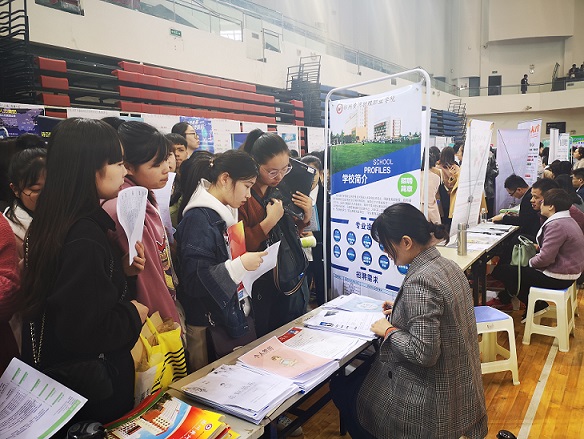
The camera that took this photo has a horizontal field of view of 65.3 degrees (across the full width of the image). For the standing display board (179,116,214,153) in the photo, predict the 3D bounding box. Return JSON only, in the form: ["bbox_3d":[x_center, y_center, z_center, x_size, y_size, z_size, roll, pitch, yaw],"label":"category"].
[{"bbox_3d":[-2.114,-1.012,9.916,0.060,2.250,1.000,6,10,35],"label":"standing display board"}]

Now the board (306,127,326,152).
[{"bbox_3d":[0.696,-1.574,13.821,0.060,2.250,1.000,6,10,35],"label":"board"}]

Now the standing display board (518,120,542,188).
[{"bbox_3d":[3.143,-0.297,6.069,0.070,2.000,0.700,-1,7,6],"label":"standing display board"}]

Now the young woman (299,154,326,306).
[{"bbox_3d":[0.140,0.364,3.039,0.440,1.580,0.300,0,7,11],"label":"young woman"}]

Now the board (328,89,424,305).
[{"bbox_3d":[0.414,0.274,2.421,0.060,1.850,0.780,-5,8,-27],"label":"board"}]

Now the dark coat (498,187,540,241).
[{"bbox_3d":[2.437,0.000,4.800,0.500,0.680,0.520,6,10,35],"label":"dark coat"}]

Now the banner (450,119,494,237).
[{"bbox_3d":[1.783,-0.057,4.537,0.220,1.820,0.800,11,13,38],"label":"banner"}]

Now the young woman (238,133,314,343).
[{"bbox_3d":[-0.068,0.413,2.150,0.380,1.630,0.460,6,10,37],"label":"young woman"}]

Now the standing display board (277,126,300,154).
[{"bbox_3d":[-0.171,-1.400,12.615,0.060,2.250,1.000,6,10,35],"label":"standing display board"}]

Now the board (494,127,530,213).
[{"bbox_3d":[2.918,-0.259,6.049,0.800,1.820,0.150,-7,10,-40],"label":"board"}]

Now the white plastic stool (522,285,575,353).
[{"bbox_3d":[2.153,0.784,3.795,0.345,0.465,0.345,3,9,34],"label":"white plastic stool"}]

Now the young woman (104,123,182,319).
[{"bbox_3d":[-0.532,0.481,1.680,0.320,1.630,0.440,2,8,18],"label":"young woman"}]

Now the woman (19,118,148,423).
[{"bbox_3d":[-0.645,0.533,1.515,0.400,1.670,0.440,-4,8,-22],"label":"woman"}]

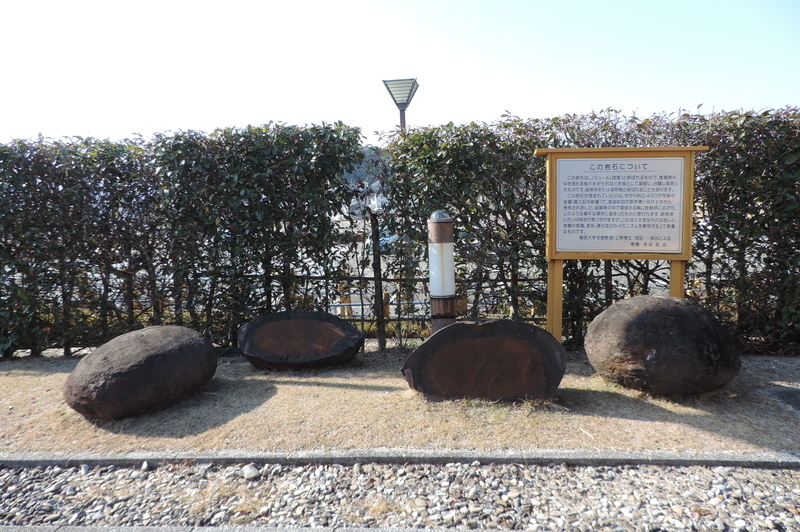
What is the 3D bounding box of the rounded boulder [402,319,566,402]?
[{"bbox_3d":[0.607,0.624,4.006,1.110,0.560,0.440,-2,6,4],"label":"rounded boulder"}]

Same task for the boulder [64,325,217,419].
[{"bbox_3d":[-1.750,0.732,3.848,0.720,0.560,1.030,2,7,35],"label":"boulder"}]

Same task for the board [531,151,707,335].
[{"bbox_3d":[1.922,-0.129,4.879,1.400,1.750,0.220,-1,6,7],"label":"board"}]

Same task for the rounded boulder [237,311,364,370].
[{"bbox_3d":[-0.868,0.633,4.866,1.030,0.470,0.520,-2,6,3],"label":"rounded boulder"}]

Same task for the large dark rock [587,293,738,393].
[{"bbox_3d":[1.781,0.559,3.842,0.760,0.660,1.020,-7,8,-40],"label":"large dark rock"}]

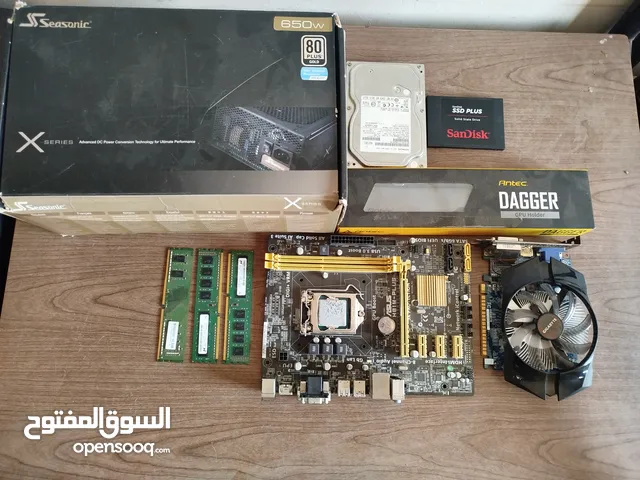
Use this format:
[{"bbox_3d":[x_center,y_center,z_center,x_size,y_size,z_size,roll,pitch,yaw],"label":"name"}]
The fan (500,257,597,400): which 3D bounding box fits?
[{"bbox_3d":[0.252,0.095,0.512,0.113,0.040,0.166,3,79,-1],"label":"fan"}]

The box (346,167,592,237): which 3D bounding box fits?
[{"bbox_3d":[0.172,-0.047,0.542,0.301,0.035,0.072,0,79,-1],"label":"box"}]

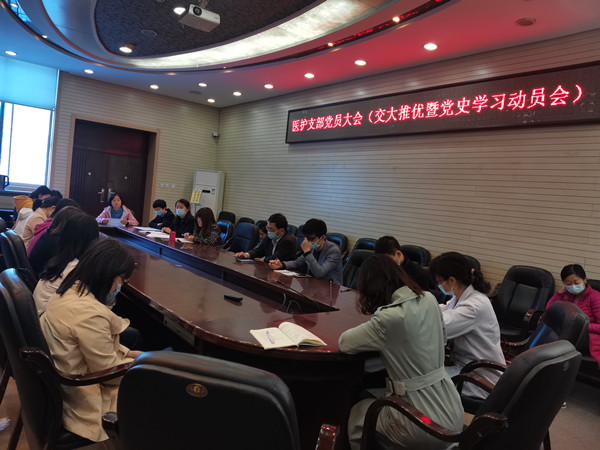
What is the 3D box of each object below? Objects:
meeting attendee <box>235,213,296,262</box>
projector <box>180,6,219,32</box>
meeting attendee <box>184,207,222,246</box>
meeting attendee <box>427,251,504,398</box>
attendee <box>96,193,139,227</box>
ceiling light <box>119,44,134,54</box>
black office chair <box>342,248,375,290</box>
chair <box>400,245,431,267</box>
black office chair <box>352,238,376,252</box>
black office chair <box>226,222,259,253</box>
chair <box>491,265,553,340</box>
[{"bbox_3d":[-0.392,0.480,4.578,0.750,1.220,0.500,4,4,-38],"label":"meeting attendee"},{"bbox_3d":[-0.947,-1.964,4.282,0.310,0.090,0.265,4,3,-35],"label":"projector"},{"bbox_3d":[-1.284,0.354,5.638,0.720,1.180,0.470,4,4,-38],"label":"meeting attendee"},{"bbox_3d":[0.726,0.729,2.333,0.720,1.180,0.500,7,3,15],"label":"meeting attendee"},{"bbox_3d":[-2.755,0.148,6.632,0.620,1.190,0.720,4,3,-31],"label":"attendee"},{"bbox_3d":[-2.325,-2.360,6.050,0.190,0.100,0.190,4,4,-39],"label":"ceiling light"},{"bbox_3d":[0.414,0.706,4.173,0.660,0.980,0.620,4,4,-39],"label":"black office chair"},{"bbox_3d":[1.117,0.726,5.282,0.660,0.980,0.620,4,4,-39],"label":"chair"},{"bbox_3d":[0.583,0.654,5.349,0.650,1.000,0.600,4,4,-38],"label":"black office chair"},{"bbox_3d":[-0.911,0.478,5.640,0.650,1.010,0.600,4,4,-38],"label":"black office chair"},{"bbox_3d":[1.763,0.850,3.886,0.650,1.000,0.590,4,4,-38],"label":"chair"}]

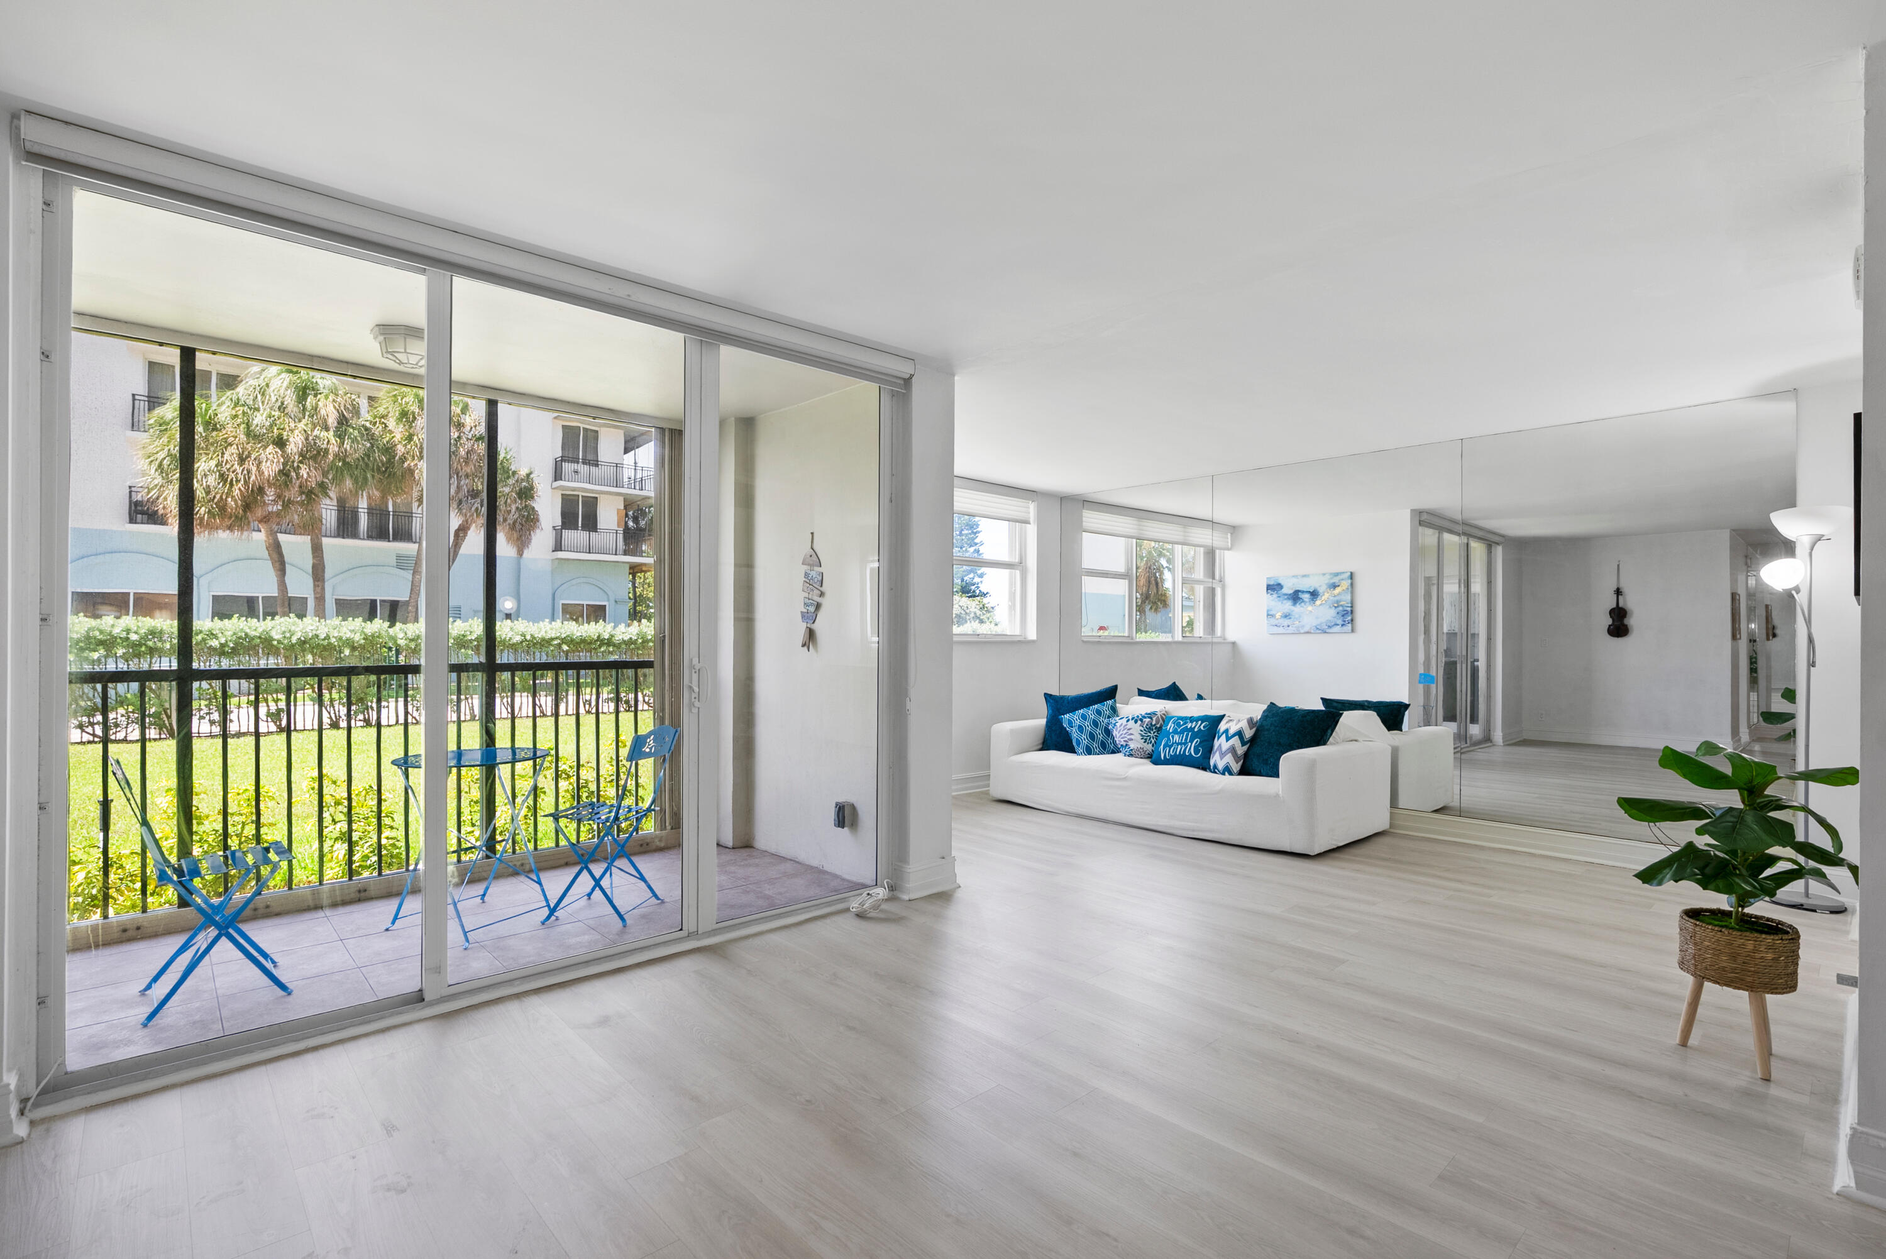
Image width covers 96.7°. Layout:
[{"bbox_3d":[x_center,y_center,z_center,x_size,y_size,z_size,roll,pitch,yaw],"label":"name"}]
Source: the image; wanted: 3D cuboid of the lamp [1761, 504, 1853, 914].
[{"bbox_3d":[3.996,0.362,3.870,0.330,1.830,0.330,0,0,-42],"label":"lamp"}]

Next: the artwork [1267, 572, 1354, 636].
[{"bbox_3d":[3.788,-0.265,8.716,0.035,0.610,0.914,0,0,-42],"label":"artwork"}]

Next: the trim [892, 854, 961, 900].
[{"bbox_3d":[-0.080,1.179,4.042,0.310,0.165,0.150,0,0,-42],"label":"trim"}]

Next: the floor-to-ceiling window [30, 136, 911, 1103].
[{"bbox_3d":[-1.269,0.021,3.120,2.900,2.460,0.130,0,0,-42],"label":"floor-to-ceiling window"}]

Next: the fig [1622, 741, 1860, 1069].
[{"bbox_3d":[2.354,0.803,2.477,0.560,0.930,0.570,0,0,-42],"label":"fig"}]

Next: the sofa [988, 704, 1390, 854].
[{"bbox_3d":[1.608,0.896,5.839,1.100,0.760,2.380,0,0,-44],"label":"sofa"}]

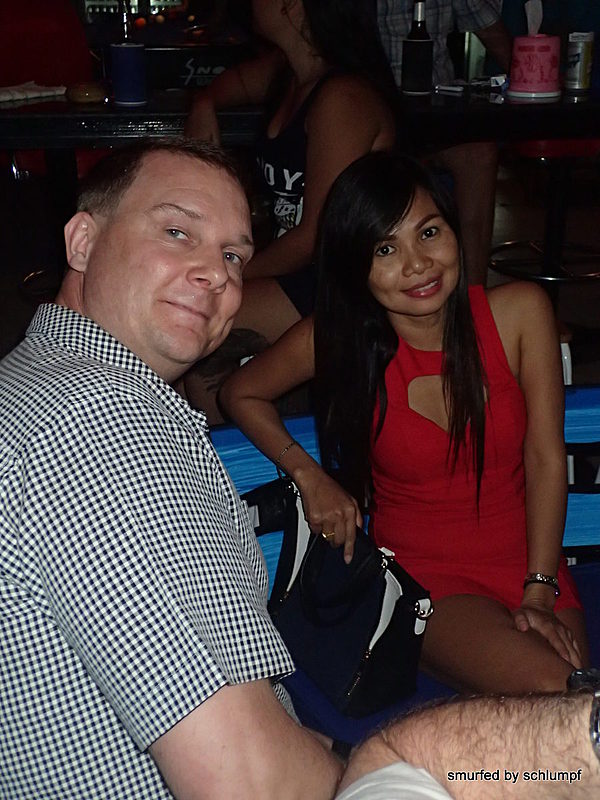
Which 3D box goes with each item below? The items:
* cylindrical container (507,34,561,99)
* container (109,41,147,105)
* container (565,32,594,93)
[{"bbox_3d":[0.566,-0.800,2.388,0.130,0.137,0.130,-1,20,0],"label":"cylindrical container"},{"bbox_3d":[-0.409,-0.780,2.385,0.076,0.132,0.076,-1,20,0],"label":"container"},{"bbox_3d":[0.749,-0.902,2.655,0.065,0.141,0.065,-1,20,0],"label":"container"}]

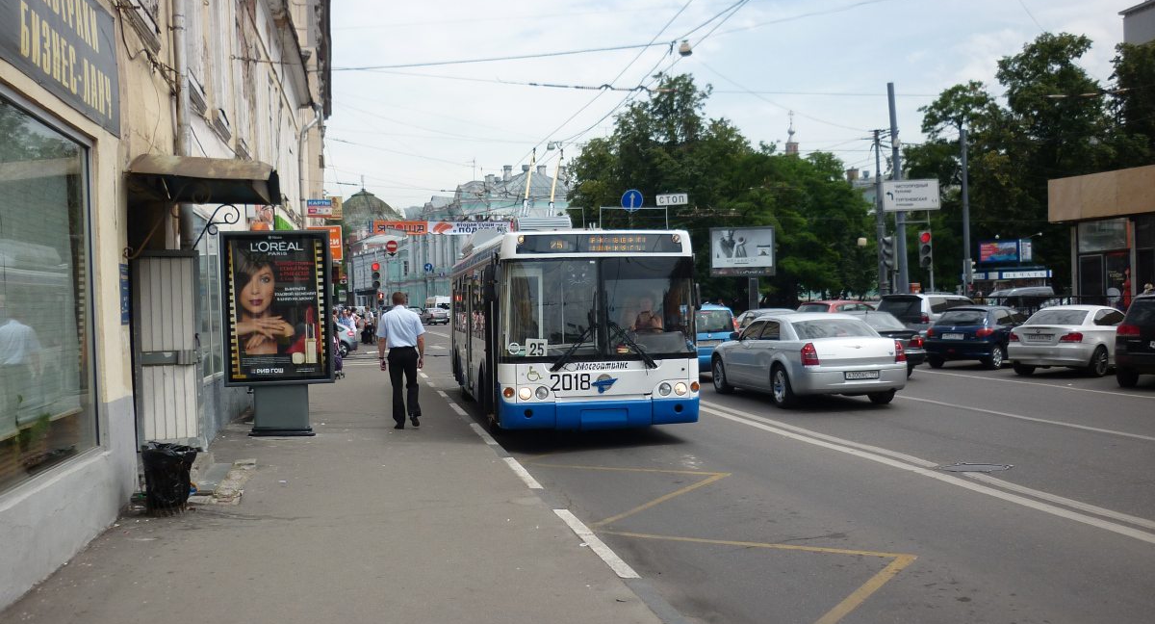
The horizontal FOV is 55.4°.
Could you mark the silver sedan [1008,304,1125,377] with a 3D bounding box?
[{"bbox_3d":[10.660,0.595,23.550,1.750,1.420,4.350,-1,1,40],"label":"silver sedan"}]

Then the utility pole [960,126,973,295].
[{"bbox_3d":[17.134,-3.721,48.500,0.260,8.880,0.260,-1,0,-12],"label":"utility pole"}]

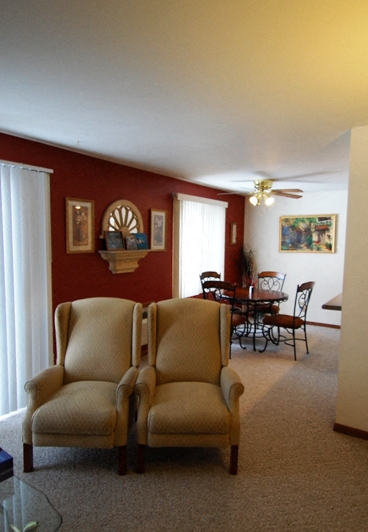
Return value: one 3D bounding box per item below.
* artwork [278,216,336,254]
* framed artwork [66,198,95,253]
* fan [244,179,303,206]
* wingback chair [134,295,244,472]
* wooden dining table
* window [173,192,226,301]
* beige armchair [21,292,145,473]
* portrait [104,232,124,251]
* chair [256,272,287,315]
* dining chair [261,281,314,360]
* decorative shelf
[{"bbox_3d":[2.251,-0.573,6.103,0.985,0.690,0.040,4,6,35],"label":"artwork"},{"bbox_3d":[-1.074,-0.410,3.474,0.030,0.555,0.345,4,6,35],"label":"framed artwork"},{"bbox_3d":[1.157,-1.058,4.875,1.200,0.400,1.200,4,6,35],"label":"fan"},{"bbox_3d":[0.042,0.836,2.547,0.715,1.070,0.840,1,5,1],"label":"wingback chair"},{"bbox_3d":[1.022,0.785,4.912,1.000,0.760,1.000,4,6,36],"label":"wooden dining table"},{"bbox_3d":[0.310,-0.332,5.424,0.100,1.520,1.520,4,6,35],"label":"window"},{"bbox_3d":[-0.678,0.829,2.541,0.715,1.070,0.840,1,5,3],"label":"beige armchair"},{"bbox_3d":[-0.759,-0.277,3.701,0.025,0.210,0.250,-13,-3,36],"label":"portrait"},{"bbox_3d":[1.331,0.631,5.436,0.450,1.020,0.550,4,6,35],"label":"chair"},{"bbox_3d":[1.428,0.704,4.597,0.550,1.020,0.450,5,7,41],"label":"dining chair"},{"bbox_3d":[-0.695,-0.045,3.918,0.190,0.265,0.640,4,6,35],"label":"decorative shelf"}]

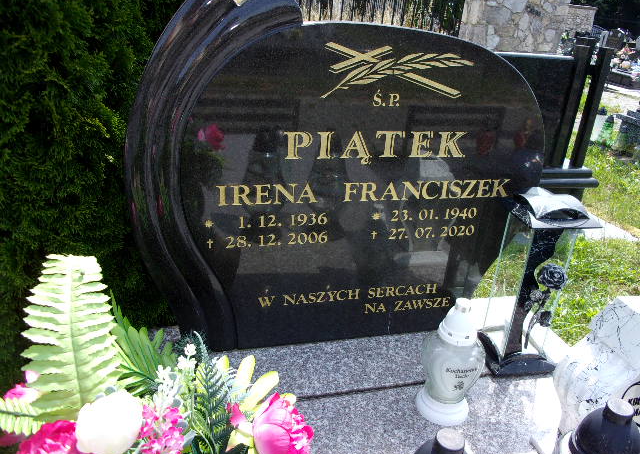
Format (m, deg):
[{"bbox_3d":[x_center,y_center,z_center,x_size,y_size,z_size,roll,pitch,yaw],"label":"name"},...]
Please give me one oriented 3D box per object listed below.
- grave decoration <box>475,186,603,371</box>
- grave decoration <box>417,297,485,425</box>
[{"bbox_3d":[0.557,0.138,1.353,0.169,0.473,0.169,1,24,-6],"label":"grave decoration"},{"bbox_3d":[0.300,0.296,1.179,0.136,0.293,0.125,3,24,-1],"label":"grave decoration"}]

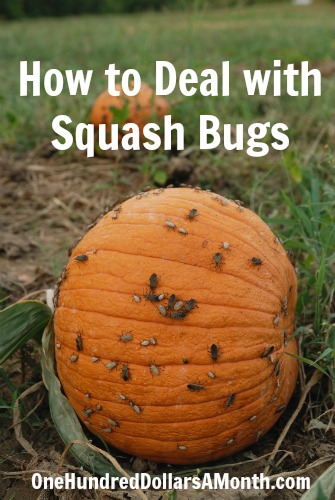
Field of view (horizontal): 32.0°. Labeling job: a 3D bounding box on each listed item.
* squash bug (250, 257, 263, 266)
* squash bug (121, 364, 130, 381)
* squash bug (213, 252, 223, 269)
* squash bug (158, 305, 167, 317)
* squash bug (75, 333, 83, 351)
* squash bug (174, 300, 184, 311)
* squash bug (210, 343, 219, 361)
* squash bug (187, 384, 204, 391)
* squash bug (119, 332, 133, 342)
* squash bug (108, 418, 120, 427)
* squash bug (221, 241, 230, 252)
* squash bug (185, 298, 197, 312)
[{"bbox_3d":[0.092,0.011,0.586,0.015,0.004,0.006,30,46,-32],"label":"squash bug"},{"bbox_3d":[-0.039,0.116,0.550,0.007,0.016,0.005,3,11,18],"label":"squash bug"},{"bbox_3d":[0.049,0.010,0.568,0.007,0.005,0.015,17,59,-13],"label":"squash bug"},{"bbox_3d":[-0.004,0.054,0.525,0.006,0.013,0.004,-30,-9,-7],"label":"squash bug"},{"bbox_3d":[-0.084,0.088,0.549,0.006,0.015,0.004,-2,-1,40],"label":"squash bug"},{"bbox_3d":[0.010,0.050,0.526,0.011,0.006,0.004,-44,-7,-8],"label":"squash bug"},{"bbox_3d":[0.044,0.094,0.533,0.006,0.015,0.004,-3,4,-23],"label":"squash bug"},{"bbox_3d":[0.027,0.129,0.550,0.016,0.007,0.005,12,13,-16],"label":"squash bug"},{"bbox_3d":[-0.037,0.080,0.525,0.012,0.006,0.004,-18,-6,13],"label":"squash bug"},{"bbox_3d":[-0.051,0.165,0.553,0.012,0.005,0.004,30,39,6],"label":"squash bug"},{"bbox_3d":[0.056,-0.004,0.559,0.005,0.004,0.009,2,57,-24],"label":"squash bug"},{"bbox_3d":[0.020,0.050,0.527,0.007,0.014,0.005,28,-12,1],"label":"squash bug"}]

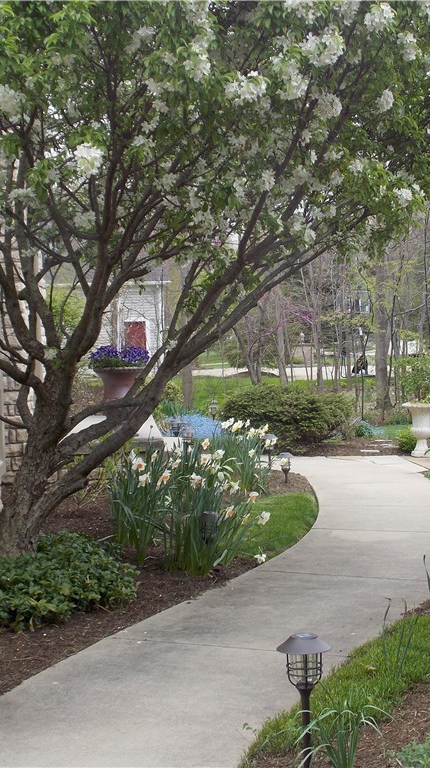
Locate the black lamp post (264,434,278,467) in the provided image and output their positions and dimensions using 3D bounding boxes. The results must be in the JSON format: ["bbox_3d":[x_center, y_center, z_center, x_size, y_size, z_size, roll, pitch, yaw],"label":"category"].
[{"bbox_3d":[0.648,0.785,14.100,0.170,0.400,0.170,-1,2,3],"label":"black lamp post"}]

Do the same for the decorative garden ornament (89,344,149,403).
[{"bbox_3d":[-1.084,-0.028,13.700,0.680,0.840,0.660,-2,2,-5],"label":"decorative garden ornament"}]

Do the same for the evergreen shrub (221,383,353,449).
[{"bbox_3d":[1.010,0.453,16.900,1.800,0.920,1.600,-1,2,3],"label":"evergreen shrub"}]

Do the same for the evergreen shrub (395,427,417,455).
[{"bbox_3d":[2.413,0.702,15.200,0.340,0.370,0.340,-1,2,9],"label":"evergreen shrub"}]

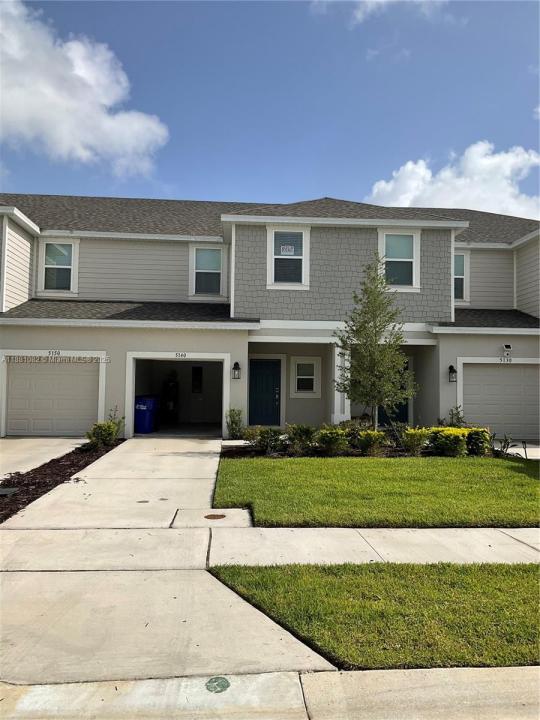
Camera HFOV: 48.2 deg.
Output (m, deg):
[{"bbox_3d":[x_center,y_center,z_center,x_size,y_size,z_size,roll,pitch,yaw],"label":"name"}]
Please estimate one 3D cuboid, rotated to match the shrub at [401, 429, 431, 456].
[{"bbox_3d":[3.341,1.894,13.849,0.705,0.639,0.660,1,-3,-5],"label":"shrub"}]

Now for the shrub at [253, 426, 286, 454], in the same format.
[{"bbox_3d":[-0.011,1.821,13.645,0.770,0.630,0.700,1,-3,-3],"label":"shrub"}]

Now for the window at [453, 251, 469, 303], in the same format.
[{"bbox_3d":[5.692,-2.603,18.915,1.150,1.600,0.130,1,-3,-3],"label":"window"}]

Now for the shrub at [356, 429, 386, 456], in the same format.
[{"bbox_3d":[2.299,1.902,13.661,0.680,0.600,0.650,1,-3,-3],"label":"shrub"}]

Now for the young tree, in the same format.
[{"bbox_3d":[2.485,-0.240,14.178,1.962,4.521,1.850,1,-3,-5],"label":"young tree"}]

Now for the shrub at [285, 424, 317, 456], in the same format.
[{"bbox_3d":[0.690,1.808,13.634,0.729,0.697,0.720,1,-3,-5],"label":"shrub"}]

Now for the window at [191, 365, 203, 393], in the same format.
[{"bbox_3d":[-2.738,0.713,22.621,0.420,1.020,0.100,1,-3,-3],"label":"window"}]

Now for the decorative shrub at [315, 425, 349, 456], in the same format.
[{"bbox_3d":[1.388,1.829,13.617,0.760,0.700,0.700,1,-3,-3],"label":"decorative shrub"}]

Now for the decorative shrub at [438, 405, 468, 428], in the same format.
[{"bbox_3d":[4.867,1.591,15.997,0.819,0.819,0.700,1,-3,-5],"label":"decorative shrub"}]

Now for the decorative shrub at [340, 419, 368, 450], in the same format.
[{"bbox_3d":[2.011,1.760,14.348,0.676,0.734,0.680,1,-3,-5],"label":"decorative shrub"}]

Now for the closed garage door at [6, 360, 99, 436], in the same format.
[{"bbox_3d":[-5.778,1.017,16.050,2.398,2.063,0.120,1,-3,-5],"label":"closed garage door"}]

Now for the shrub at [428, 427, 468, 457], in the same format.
[{"bbox_3d":[4.119,1.879,13.913,0.949,0.688,0.800,1,-3,-5],"label":"shrub"}]

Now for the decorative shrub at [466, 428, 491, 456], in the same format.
[{"bbox_3d":[4.802,1.900,13.893,0.580,0.620,0.600,1,-3,-3],"label":"decorative shrub"}]

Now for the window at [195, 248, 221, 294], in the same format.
[{"bbox_3d":[-1.916,-2.738,18.652,0.830,1.465,0.120,1,-3,-5],"label":"window"}]

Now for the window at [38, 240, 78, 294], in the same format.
[{"bbox_3d":[-6.414,-2.805,18.291,1.180,1.630,0.130,1,-3,-3],"label":"window"}]

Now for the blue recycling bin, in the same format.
[{"bbox_3d":[-3.652,1.605,17.766,0.680,1.120,0.800,1,-3,-3],"label":"blue recycling bin"}]

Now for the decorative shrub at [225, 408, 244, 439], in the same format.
[{"bbox_3d":[-0.930,1.691,15.816,0.524,0.836,0.520,1,-3,-5],"label":"decorative shrub"}]

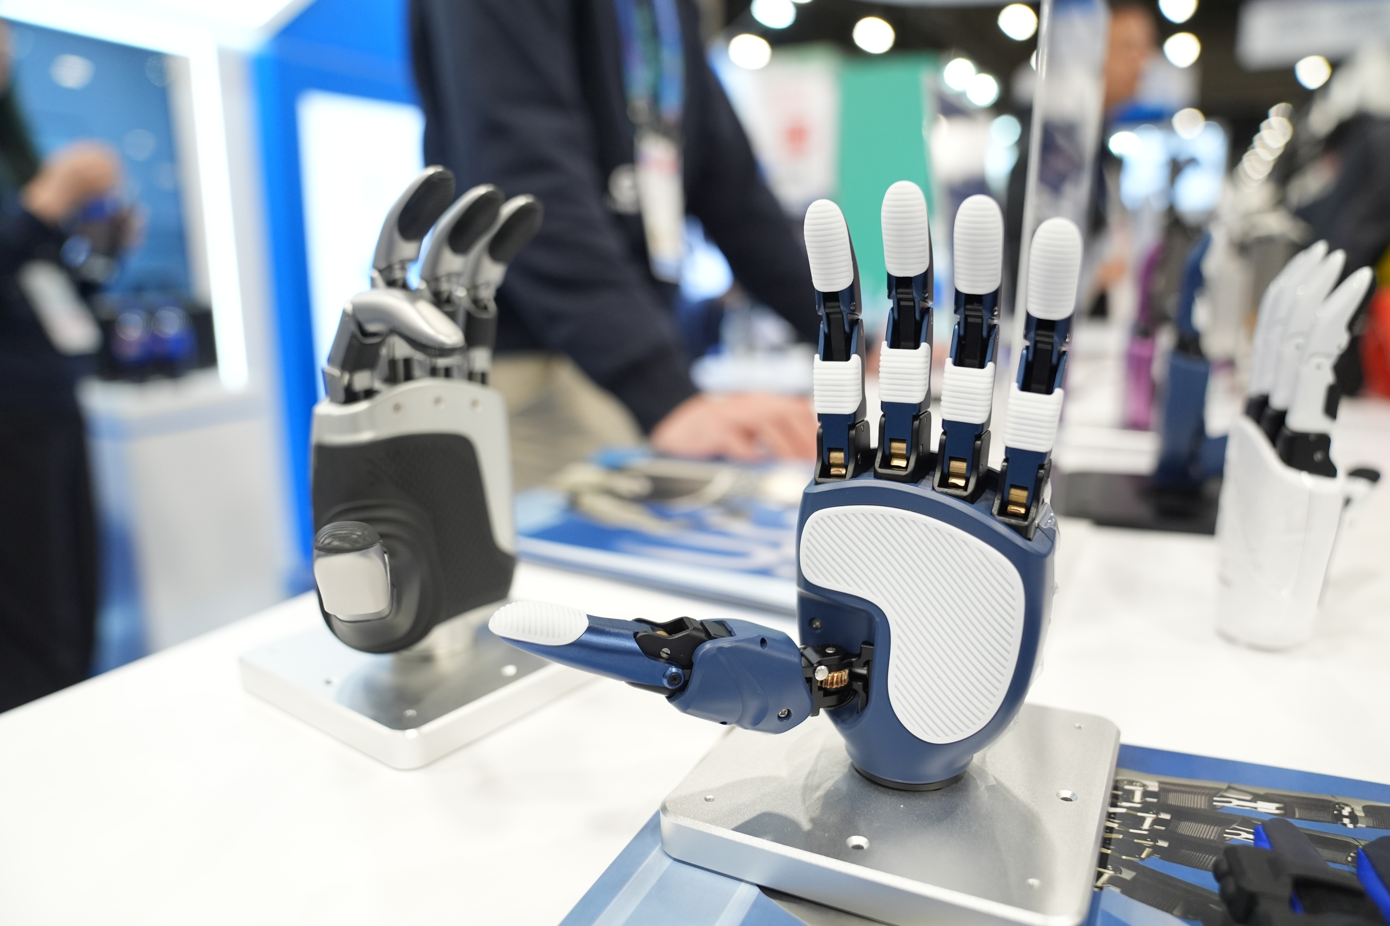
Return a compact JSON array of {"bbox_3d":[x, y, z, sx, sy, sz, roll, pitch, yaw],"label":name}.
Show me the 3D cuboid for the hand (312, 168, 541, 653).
[{"bbox_3d":[-0.106,-0.017,0.375,0.085,0.198,0.114,9,15,37],"label":"hand"}]

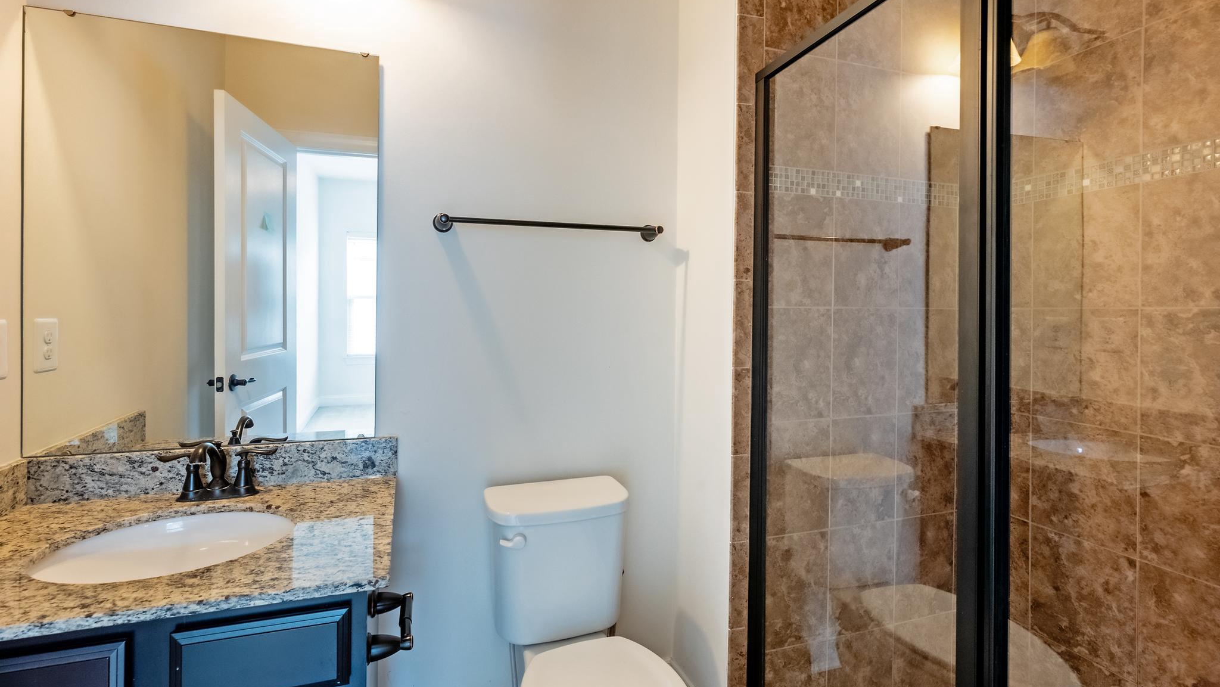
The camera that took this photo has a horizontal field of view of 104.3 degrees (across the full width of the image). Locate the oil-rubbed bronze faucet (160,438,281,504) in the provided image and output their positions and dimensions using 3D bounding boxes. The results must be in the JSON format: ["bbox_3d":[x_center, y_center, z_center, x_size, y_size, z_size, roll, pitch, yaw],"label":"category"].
[{"bbox_3d":[-0.917,0.299,1.089,0.240,0.145,0.185,0,2,-20],"label":"oil-rubbed bronze faucet"}]

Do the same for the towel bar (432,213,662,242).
[{"bbox_3d":[-0.153,-0.344,1.400,0.665,0.054,0.083,0,2,-19],"label":"towel bar"}]

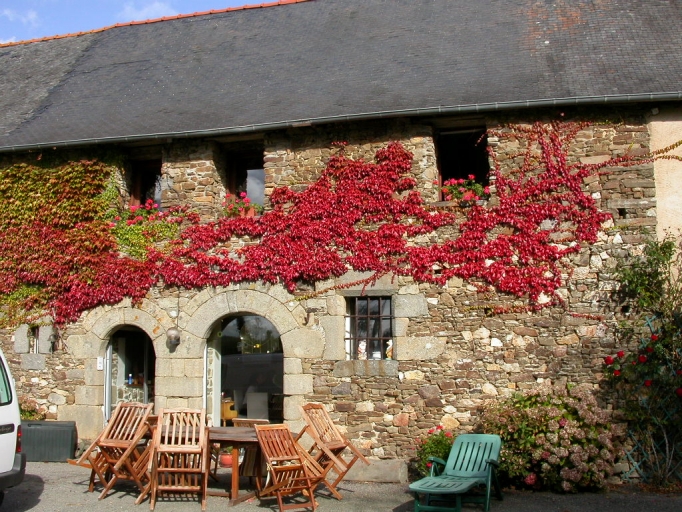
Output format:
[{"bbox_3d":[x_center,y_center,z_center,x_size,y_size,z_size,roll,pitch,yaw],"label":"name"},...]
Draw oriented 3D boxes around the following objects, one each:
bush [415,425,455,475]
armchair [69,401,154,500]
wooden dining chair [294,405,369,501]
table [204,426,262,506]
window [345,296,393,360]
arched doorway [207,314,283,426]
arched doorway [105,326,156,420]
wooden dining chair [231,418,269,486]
[{"bbox_3d":[1.300,2.652,10.186,0.600,0.690,0.520,-2,-8,15],"label":"bush"},{"bbox_3d":[-2.600,2.266,8.755,0.580,1.070,0.680,-6,-10,38],"label":"armchair"},{"bbox_3d":[-0.070,2.256,8.676,0.650,1.070,0.570,-5,-9,32],"label":"wooden dining chair"},{"bbox_3d":[-1.380,2.394,8.506,1.600,0.740,1.150,-2,-8,15],"label":"table"},{"bbox_3d":[0.429,1.082,11.172,0.723,0.944,0.200,-2,-8,15],"label":"window"},{"bbox_3d":[-1.461,2.025,11.595,1.276,2.241,0.260,-2,-8,15],"label":"arched doorway"},{"bbox_3d":[-3.373,2.178,12.109,0.959,2.077,0.260,-2,-8,15],"label":"arched doorway"},{"bbox_3d":[-1.160,2.449,9.356,0.520,0.860,0.550,-2,-8,15],"label":"wooden dining chair"}]

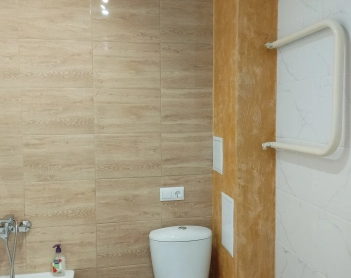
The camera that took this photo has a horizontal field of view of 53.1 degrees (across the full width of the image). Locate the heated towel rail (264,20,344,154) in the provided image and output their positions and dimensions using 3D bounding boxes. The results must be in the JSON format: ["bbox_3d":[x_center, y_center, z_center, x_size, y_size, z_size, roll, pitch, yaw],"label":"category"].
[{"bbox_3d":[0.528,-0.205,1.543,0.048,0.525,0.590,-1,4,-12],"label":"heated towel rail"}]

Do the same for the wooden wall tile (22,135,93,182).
[{"bbox_3d":[-0.678,0.112,2.067,0.400,0.270,0.014,-1,4,-10],"label":"wooden wall tile"}]

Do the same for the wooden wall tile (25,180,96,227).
[{"bbox_3d":[-0.681,0.389,2.099,0.401,0.273,0.015,-1,4,-10],"label":"wooden wall tile"}]

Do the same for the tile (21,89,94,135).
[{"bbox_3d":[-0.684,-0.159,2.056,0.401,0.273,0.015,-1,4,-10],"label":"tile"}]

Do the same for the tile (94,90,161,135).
[{"bbox_3d":[-0.284,-0.167,2.115,0.400,0.270,0.014,-1,4,-10],"label":"tile"}]

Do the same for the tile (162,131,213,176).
[{"bbox_3d":[0.077,0.097,2.213,0.335,0.272,0.009,-1,4,-12],"label":"tile"}]

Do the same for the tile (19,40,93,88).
[{"bbox_3d":[-0.685,-0.433,2.035,0.401,0.273,0.015,-1,4,-10],"label":"tile"}]

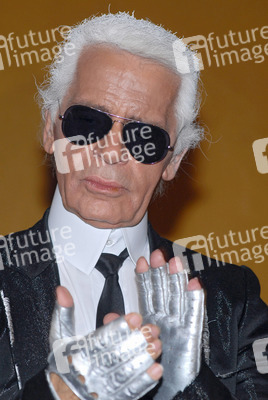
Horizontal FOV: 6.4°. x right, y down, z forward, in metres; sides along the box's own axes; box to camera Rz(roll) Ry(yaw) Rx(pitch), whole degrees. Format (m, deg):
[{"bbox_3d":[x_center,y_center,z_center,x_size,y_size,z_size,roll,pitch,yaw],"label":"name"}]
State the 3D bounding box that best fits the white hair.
[{"bbox_3d":[-0.007,-0.137,2.980,0.205,0.185,0.220,16,1,-2],"label":"white hair"}]

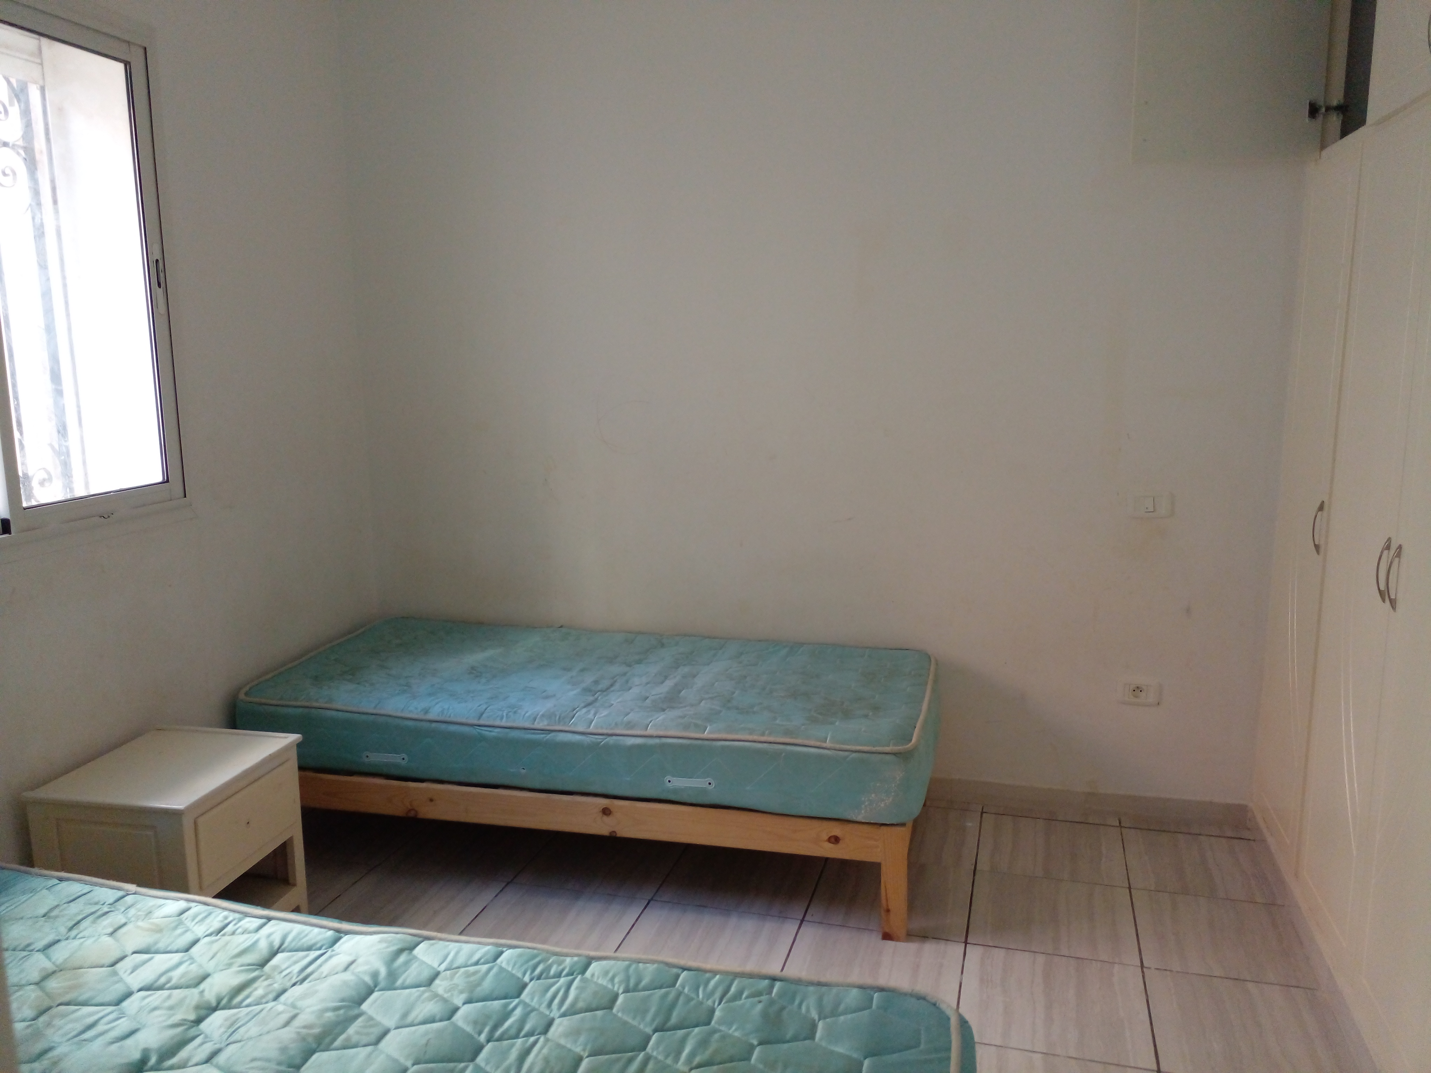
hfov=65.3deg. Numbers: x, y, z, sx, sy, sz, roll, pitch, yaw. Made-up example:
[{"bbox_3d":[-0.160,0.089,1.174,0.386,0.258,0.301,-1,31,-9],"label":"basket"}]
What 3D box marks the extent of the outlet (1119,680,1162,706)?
[{"bbox_3d":[1.255,0.463,3.312,0.121,0.079,0.014,2,11,16],"label":"outlet"}]

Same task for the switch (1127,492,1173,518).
[{"bbox_3d":[1.250,-0.090,3.211,0.121,0.077,0.014,2,11,16],"label":"switch"}]

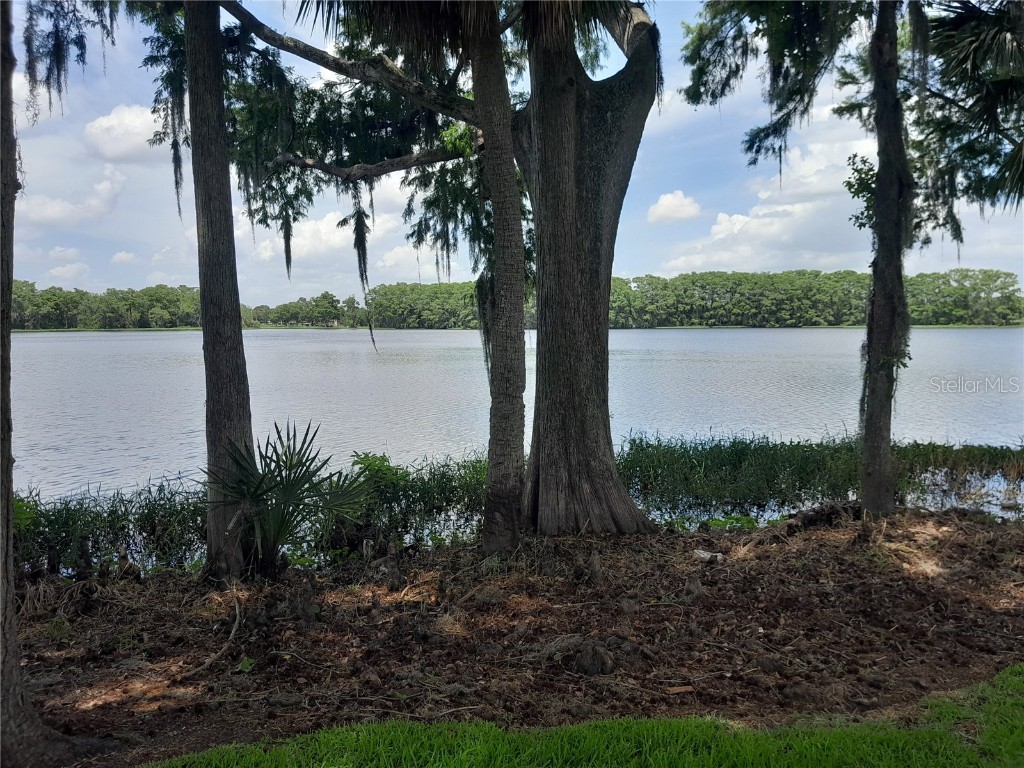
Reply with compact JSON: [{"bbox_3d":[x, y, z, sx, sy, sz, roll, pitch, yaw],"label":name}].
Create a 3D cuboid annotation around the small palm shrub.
[{"bbox_3d":[-1.779,0.903,6.300,1.280,1.200,1.150,0,4,0],"label":"small palm shrub"}]

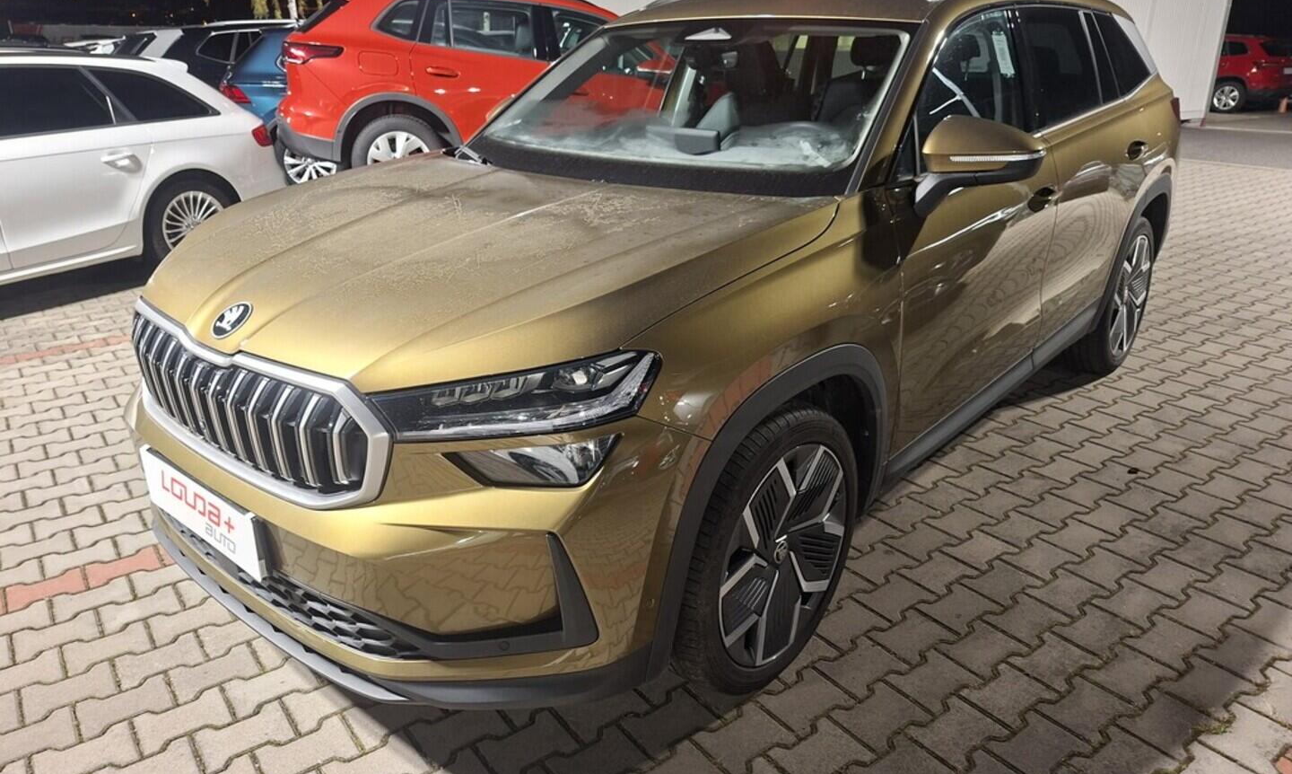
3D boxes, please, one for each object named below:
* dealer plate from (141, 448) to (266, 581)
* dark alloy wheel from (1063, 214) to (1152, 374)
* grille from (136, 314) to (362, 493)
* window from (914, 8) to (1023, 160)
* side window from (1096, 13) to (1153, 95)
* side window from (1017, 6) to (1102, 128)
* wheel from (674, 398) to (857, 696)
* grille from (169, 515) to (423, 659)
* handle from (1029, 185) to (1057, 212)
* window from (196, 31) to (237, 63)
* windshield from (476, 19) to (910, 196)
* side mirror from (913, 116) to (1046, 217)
[{"bbox_3d":[-0.953,0.258,1.833,0.525,0.132,0.028,17,25,38],"label":"dealer plate"},{"bbox_3d":[2.125,-0.441,3.987,0.235,0.705,0.700,17,28,38],"label":"dark alloy wheel"},{"bbox_3d":[-0.880,0.032,1.866,0.980,0.290,0.100,16,25,40],"label":"grille"},{"bbox_3d":[0.889,-0.852,2.340,0.070,0.385,0.970,-12,8,46],"label":"window"},{"bbox_3d":[1.958,-1.348,3.503,0.060,0.330,0.620,-10,10,43],"label":"side window"},{"bbox_3d":[1.402,-1.086,2.917,0.060,0.400,0.680,-9,10,46],"label":"side window"},{"bbox_3d":[0.253,0.365,2.081,0.235,0.705,0.700,17,28,38],"label":"wheel"},{"bbox_3d":[-0.880,0.421,1.996,1.080,0.130,0.130,16,28,40],"label":"grille"},{"bbox_3d":[1.229,-0.582,2.656,0.060,0.060,0.235,17,28,38],"label":"handle"},{"bbox_3d":[-5.403,-4.269,10.800,0.520,0.390,0.060,-7,3,-15],"label":"window"},{"bbox_3d":[0.075,-0.859,2.672,1.460,0.120,0.820,16,61,40],"label":"windshield"},{"bbox_3d":[0.812,-0.545,2.119,0.240,0.220,0.220,16,28,40],"label":"side mirror"}]

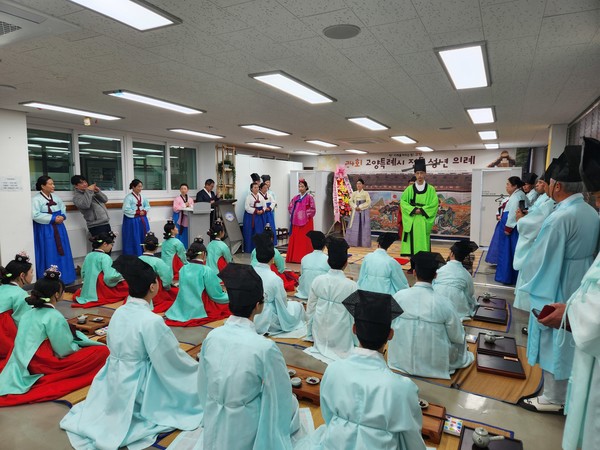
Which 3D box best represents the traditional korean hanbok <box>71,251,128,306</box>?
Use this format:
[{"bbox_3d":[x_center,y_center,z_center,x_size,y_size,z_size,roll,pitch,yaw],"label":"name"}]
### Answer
[{"bbox_3d":[-2.533,0.617,5.165,0.720,0.670,0.820,5,7,34],"label":"traditional korean hanbok"}]

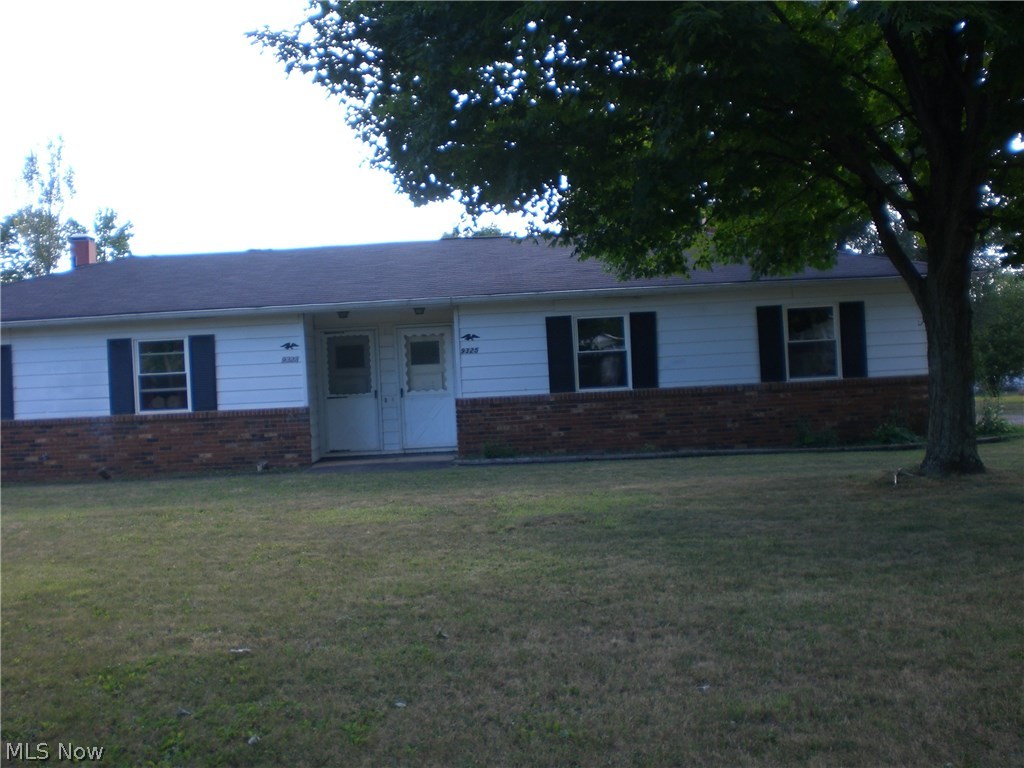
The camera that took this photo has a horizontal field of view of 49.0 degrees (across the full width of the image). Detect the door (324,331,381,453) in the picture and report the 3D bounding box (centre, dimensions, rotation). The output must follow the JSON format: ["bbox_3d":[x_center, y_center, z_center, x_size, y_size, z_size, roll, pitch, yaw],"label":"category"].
[{"bbox_3d":[-2.650,0.128,18.700,0.860,2.020,0.070,-3,0,0],"label":"door"}]

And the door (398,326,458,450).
[{"bbox_3d":[-1.406,0.075,18.700,0.870,2.020,0.070,-3,0,0],"label":"door"}]

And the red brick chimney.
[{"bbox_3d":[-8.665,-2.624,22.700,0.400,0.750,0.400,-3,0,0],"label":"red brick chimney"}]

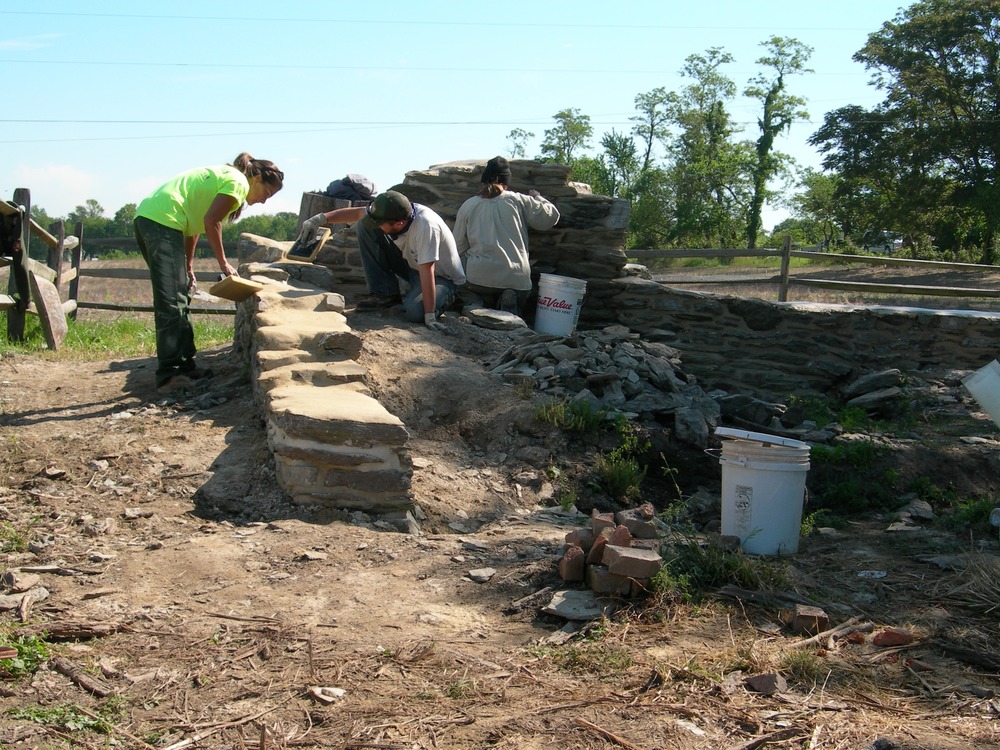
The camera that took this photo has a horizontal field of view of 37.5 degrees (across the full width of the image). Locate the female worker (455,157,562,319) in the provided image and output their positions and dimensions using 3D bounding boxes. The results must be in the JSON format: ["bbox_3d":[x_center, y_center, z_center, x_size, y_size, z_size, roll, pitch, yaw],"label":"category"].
[{"bbox_3d":[0.042,-0.893,9.500,0.690,1.030,0.750,2,5,5],"label":"female worker"}]

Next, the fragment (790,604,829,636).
[{"bbox_3d":[0.855,0.675,4.050,0.090,0.057,0.110,3,5,12],"label":"fragment"}]

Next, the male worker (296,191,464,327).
[{"bbox_3d":[-0.720,-0.702,8.950,0.920,0.850,0.800,-2,7,-37],"label":"male worker"}]

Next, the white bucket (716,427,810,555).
[{"bbox_3d":[0.892,0.390,4.970,0.310,0.400,0.310,3,5,0],"label":"white bucket"}]

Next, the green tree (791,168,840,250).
[{"bbox_3d":[19.395,-10.110,90.000,3.400,5.000,3.400,3,5,11],"label":"green tree"}]

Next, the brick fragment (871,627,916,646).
[{"bbox_3d":[1.059,0.703,3.970,0.108,0.048,0.078,2,5,0],"label":"brick fragment"}]

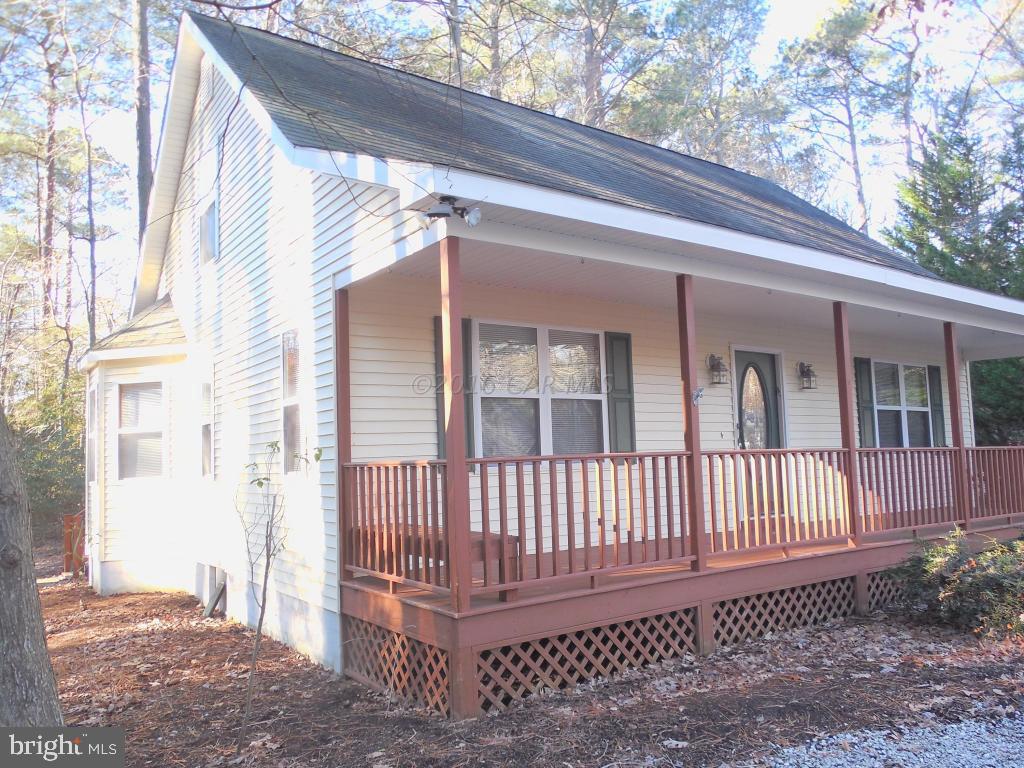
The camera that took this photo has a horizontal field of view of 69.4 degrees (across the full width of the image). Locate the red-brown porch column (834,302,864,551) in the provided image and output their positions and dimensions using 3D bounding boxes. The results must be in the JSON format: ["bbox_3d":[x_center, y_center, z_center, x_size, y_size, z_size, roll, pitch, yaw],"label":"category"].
[{"bbox_3d":[3.235,0.381,7.121,0.091,2.352,0.091,2,-7,-35],"label":"red-brown porch column"}]

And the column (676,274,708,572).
[{"bbox_3d":[1.425,0.304,5.861,0.091,2.352,0.091,2,-7,-35],"label":"column"}]

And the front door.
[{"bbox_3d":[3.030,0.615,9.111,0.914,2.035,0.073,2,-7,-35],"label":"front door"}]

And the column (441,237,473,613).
[{"bbox_3d":[-0.355,0.227,4.622,0.091,2.352,0.091,2,-7,-35],"label":"column"}]

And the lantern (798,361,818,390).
[{"bbox_3d":[3.796,-0.110,9.506,0.147,0.382,0.235,2,-7,-35],"label":"lantern"}]

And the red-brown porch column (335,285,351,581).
[{"bbox_3d":[-1.346,0.386,5.954,0.091,2.352,0.091,2,-7,-35],"label":"red-brown porch column"}]

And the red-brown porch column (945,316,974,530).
[{"bbox_3d":[5.058,0.459,8.390,0.091,2.352,0.091,2,-7,-35],"label":"red-brown porch column"}]

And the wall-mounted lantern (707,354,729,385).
[{"bbox_3d":[2.357,-0.172,8.504,0.147,0.382,0.235,2,-7,-35],"label":"wall-mounted lantern"}]

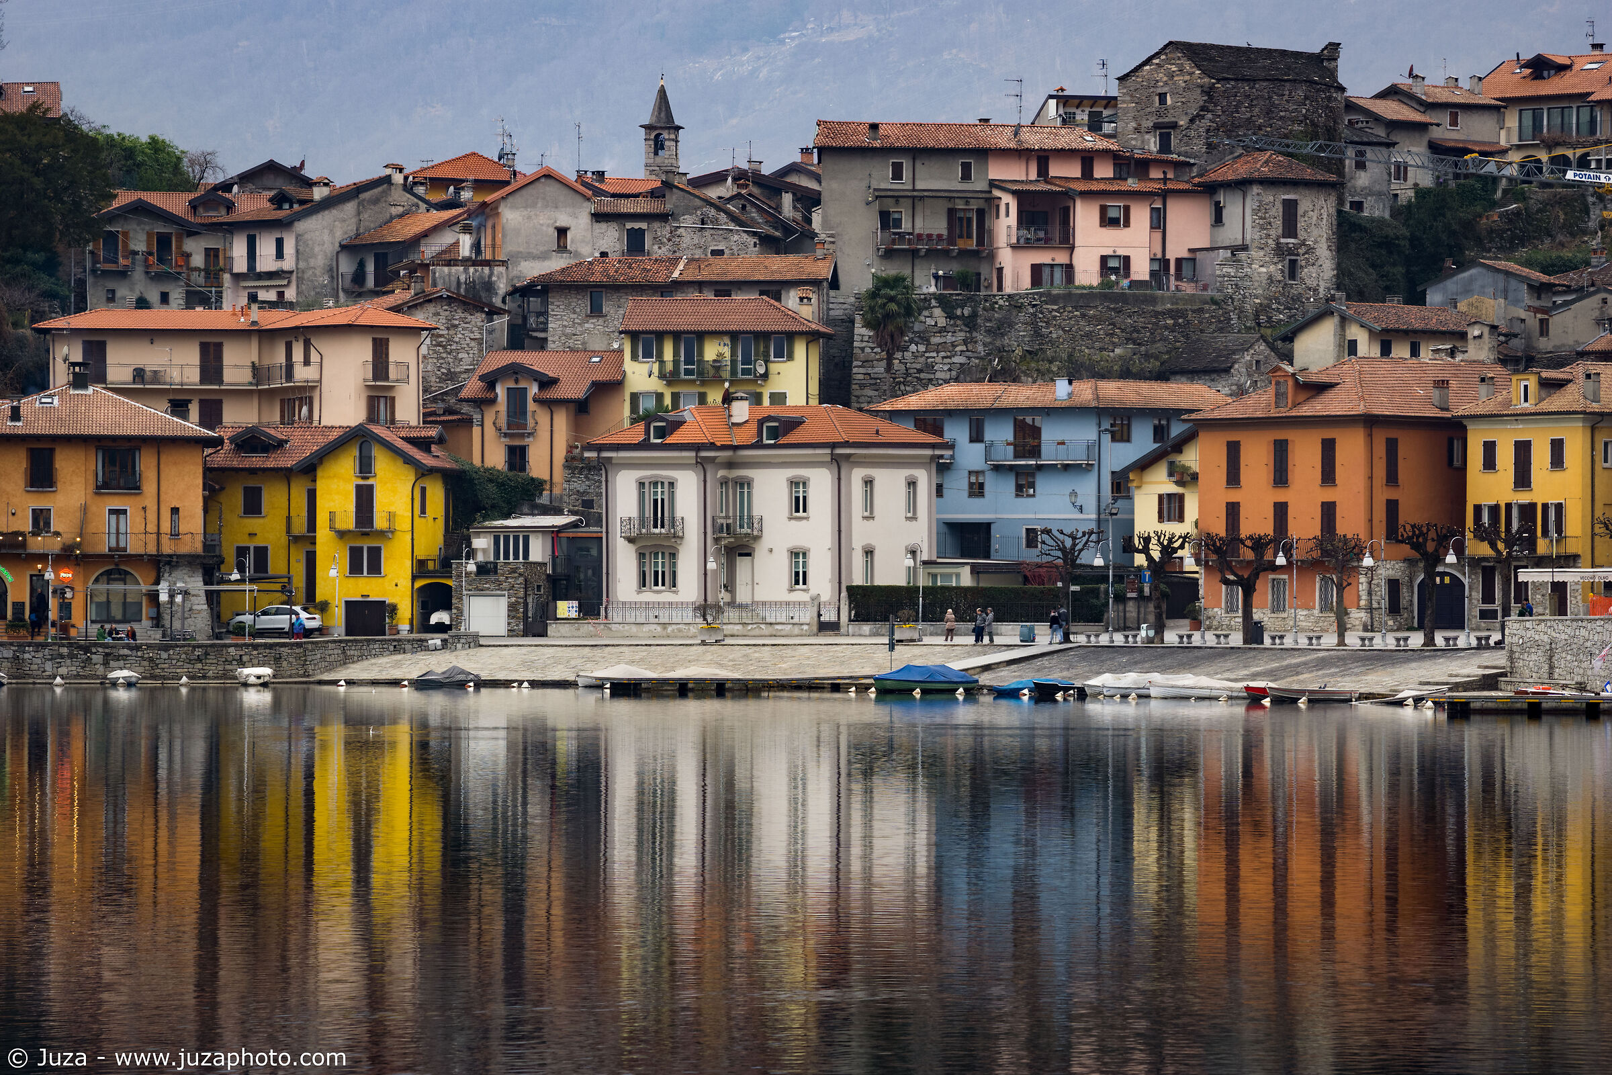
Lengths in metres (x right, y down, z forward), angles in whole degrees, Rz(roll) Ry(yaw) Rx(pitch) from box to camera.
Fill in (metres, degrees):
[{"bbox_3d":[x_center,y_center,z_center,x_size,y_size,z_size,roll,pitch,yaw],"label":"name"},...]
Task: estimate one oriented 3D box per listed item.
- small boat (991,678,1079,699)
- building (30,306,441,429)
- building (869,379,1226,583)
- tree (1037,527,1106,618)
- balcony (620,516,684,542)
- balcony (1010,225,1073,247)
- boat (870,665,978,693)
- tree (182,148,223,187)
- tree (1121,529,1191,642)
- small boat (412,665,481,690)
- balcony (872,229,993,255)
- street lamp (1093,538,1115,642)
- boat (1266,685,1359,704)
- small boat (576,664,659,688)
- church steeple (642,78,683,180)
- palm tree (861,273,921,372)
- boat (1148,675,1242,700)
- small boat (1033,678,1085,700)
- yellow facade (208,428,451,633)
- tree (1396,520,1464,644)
[{"bbox_3d":[10.247,6.700,316.000,3.900,0.740,1.500,0,-1,-20],"label":"small boat"},{"bbox_3d":[-31.489,-8.484,388.000,22.300,8.500,12.500,0,0,-15],"label":"building"},{"bbox_3d":[12.965,-3.016,374.000,19.600,10.600,10.000,0,0,6],"label":"building"},{"bbox_3d":[12.528,2.238,333.000,3.300,5.500,3.200,0,0,0],"label":"tree"},{"bbox_3d":[-7.912,-0.422,362.000,3.150,1.280,1.100,0,0,28],"label":"balcony"},{"bbox_3d":[13.432,-17.234,402.000,3.600,1.250,1.400,0,0,-6],"label":"balcony"},{"bbox_3d":[5.612,6.584,328.000,5.000,1.400,1.800,0,0,-26],"label":"boat"},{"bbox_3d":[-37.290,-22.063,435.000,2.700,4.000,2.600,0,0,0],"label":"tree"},{"bbox_3d":[16.565,2.309,332.000,3.200,5.450,3.100,0,0,0],"label":"tree"},{"bbox_3d":[-17.820,6.912,349.000,3.900,1.200,1.600,0,0,-41],"label":"small boat"},{"bbox_3d":[7.400,-17.251,411.000,6.800,1.500,1.250,0,-1,-14],"label":"balcony"},{"bbox_3d":[13.927,2.510,328.000,1.000,4.900,0.500,0,0,-6],"label":"street lamp"},{"bbox_3d":[21.030,6.552,292.000,3.950,0.700,1.400,0,-1,-20],"label":"boat"},{"bbox_3d":[-9.178,6.771,345.000,4.200,1.150,1.650,0,0,-5],"label":"small boat"},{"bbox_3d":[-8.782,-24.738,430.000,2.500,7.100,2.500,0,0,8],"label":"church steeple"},{"bbox_3d":[4.692,-11.752,388.000,3.200,5.900,3.200,0,0,0],"label":"palm tree"},{"bbox_3d":[17.383,6.704,313.000,4.500,1.100,1.650,0,0,22],"label":"boat"},{"bbox_3d":[11.010,6.587,305.000,1.400,0.780,3.200,0,-1,38],"label":"small boat"},{"bbox_3d":[-25.023,-0.497,370.000,11.800,11.100,9.300,0,0,13],"label":"yellow facade"},{"bbox_3d":[28.378,2.122,320.000,3.100,5.700,3.000,0,0,0],"label":"tree"}]

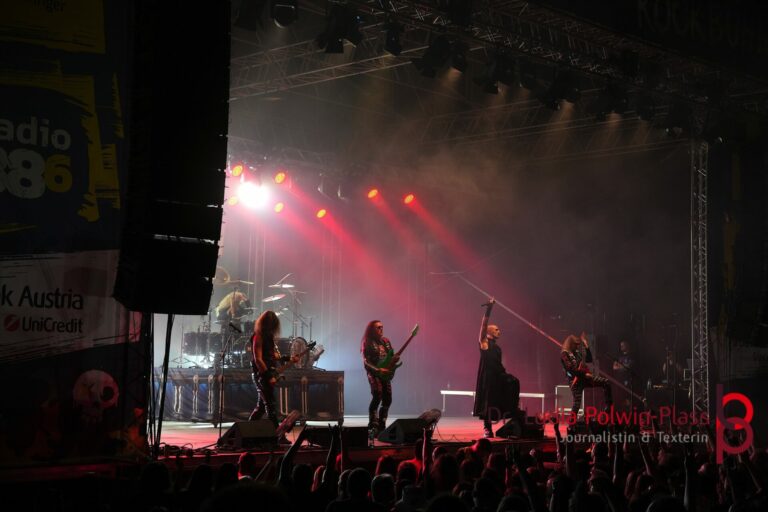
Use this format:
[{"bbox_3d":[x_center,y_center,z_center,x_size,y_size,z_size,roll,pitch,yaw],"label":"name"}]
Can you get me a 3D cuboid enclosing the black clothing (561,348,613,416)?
[{"bbox_3d":[3.504,2.189,20.300,0.780,1.250,0.580,-1,-5,30],"label":"black clothing"}]

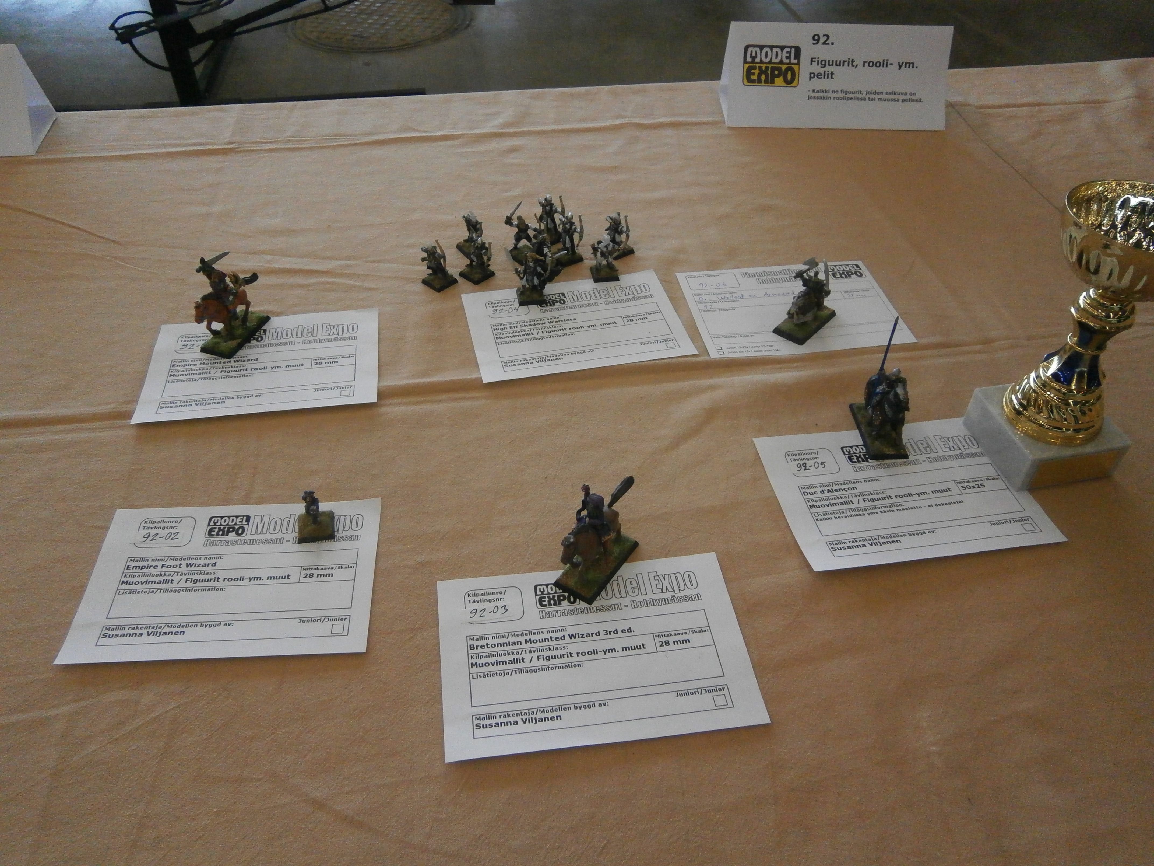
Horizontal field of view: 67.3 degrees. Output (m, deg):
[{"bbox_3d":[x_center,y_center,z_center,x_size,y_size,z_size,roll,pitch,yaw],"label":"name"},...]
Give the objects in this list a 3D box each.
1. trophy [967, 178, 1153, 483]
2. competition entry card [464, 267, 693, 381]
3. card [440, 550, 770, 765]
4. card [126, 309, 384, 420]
[{"bbox_3d":[0.292,-0.048,0.492,0.089,0.162,0.089,-8,46,-10],"label":"trophy"},{"bbox_3d":[-0.001,-0.080,0.614,0.149,0.004,0.101,-9,46,-11],"label":"competition entry card"},{"bbox_3d":[0.009,0.105,0.428,0.149,0.004,0.101,-5,45,-6],"label":"card"},{"bbox_3d":[-0.209,-0.049,0.577,0.149,0.004,0.101,-5,45,-7],"label":"card"}]

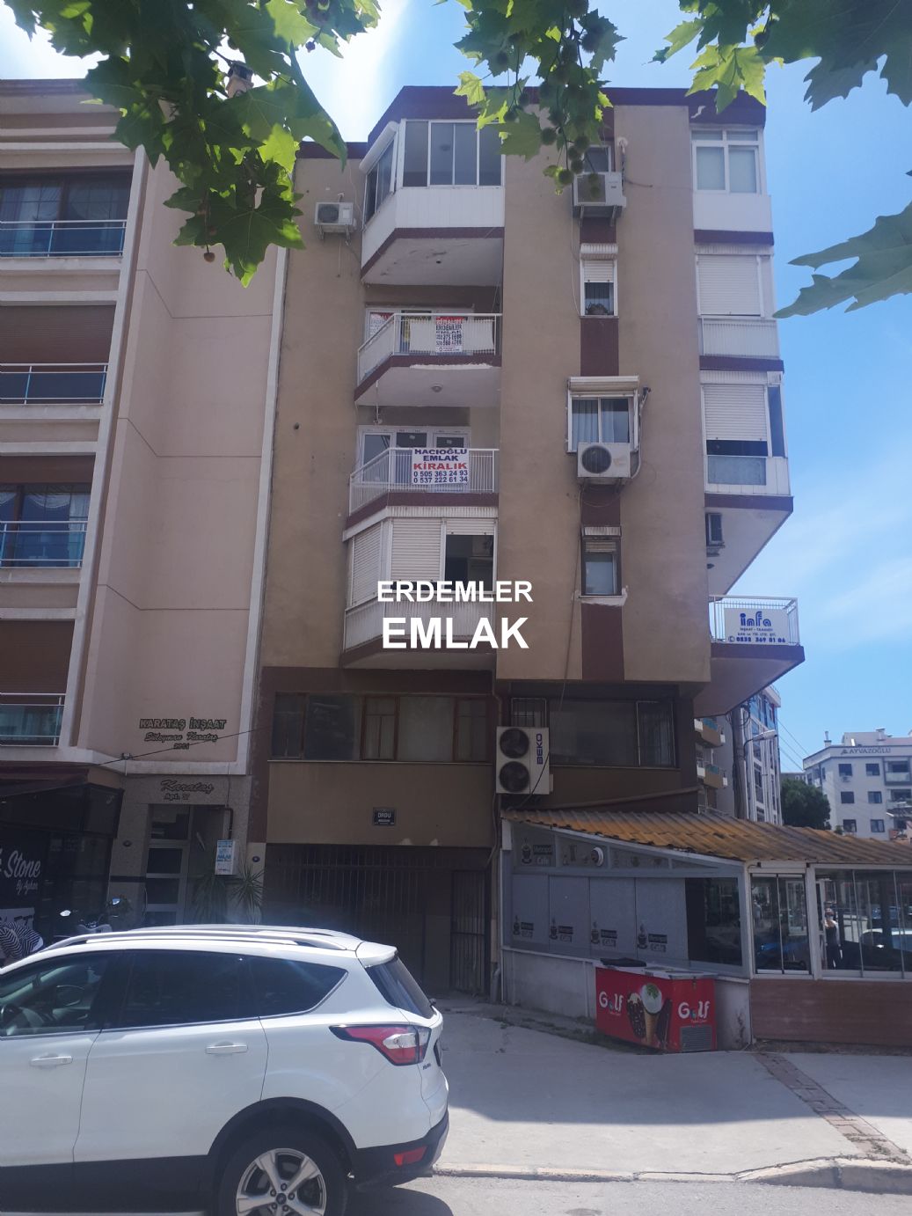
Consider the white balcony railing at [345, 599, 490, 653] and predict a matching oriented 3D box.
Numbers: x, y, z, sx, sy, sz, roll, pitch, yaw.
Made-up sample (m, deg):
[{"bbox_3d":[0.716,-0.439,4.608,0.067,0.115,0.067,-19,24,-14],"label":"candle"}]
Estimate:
[{"bbox_3d":[-0.724,0.303,17.192,2.840,0.824,1.440,1,-14,2],"label":"white balcony railing"}]

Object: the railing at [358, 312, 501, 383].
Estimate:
[{"bbox_3d":[-0.577,-4.995,18.591,2.864,0.859,1.333,1,-14,1],"label":"railing"}]

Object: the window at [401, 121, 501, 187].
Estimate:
[{"bbox_3d":[-0.073,-9.299,19.510,2.076,1.569,0.120,1,-12,1],"label":"window"}]

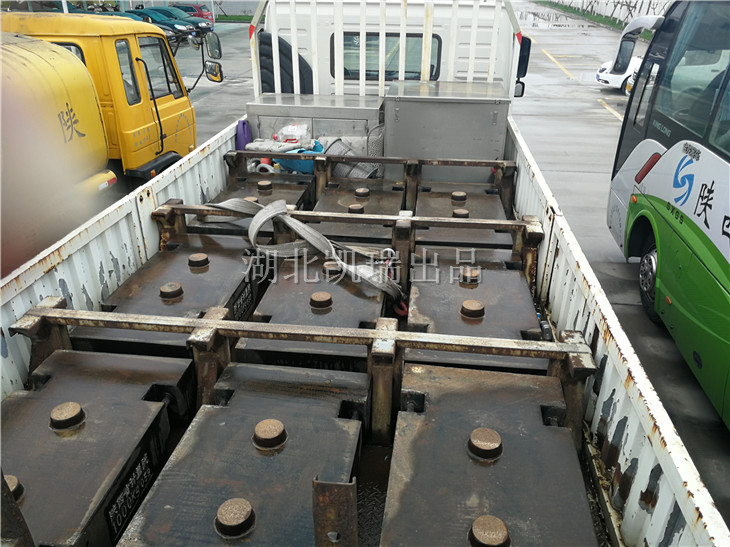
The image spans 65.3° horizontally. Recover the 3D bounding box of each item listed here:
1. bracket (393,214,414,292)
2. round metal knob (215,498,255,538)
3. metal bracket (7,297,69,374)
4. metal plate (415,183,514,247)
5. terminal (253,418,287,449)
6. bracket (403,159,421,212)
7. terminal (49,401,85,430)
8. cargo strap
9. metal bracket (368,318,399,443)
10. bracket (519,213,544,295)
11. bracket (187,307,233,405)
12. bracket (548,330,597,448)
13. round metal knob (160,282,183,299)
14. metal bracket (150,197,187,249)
[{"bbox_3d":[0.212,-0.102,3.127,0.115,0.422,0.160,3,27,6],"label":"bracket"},{"bbox_3d":[-0.357,0.673,1.573,0.105,0.040,0.105,0,27,0],"label":"round metal knob"},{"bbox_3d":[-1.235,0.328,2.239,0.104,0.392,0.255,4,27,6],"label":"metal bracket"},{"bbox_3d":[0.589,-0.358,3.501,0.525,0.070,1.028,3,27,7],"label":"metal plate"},{"bbox_3d":[-0.285,0.479,1.712,0.098,0.034,0.098,0,27,0],"label":"terminal"},{"bbox_3d":[0.338,-0.604,4.029,0.121,0.396,0.163,3,27,7],"label":"bracket"},{"bbox_3d":[-0.929,0.447,1.781,0.098,0.034,0.098,3,27,7],"label":"terminal"},{"bbox_3d":[-0.315,-0.167,2.943,1.130,0.310,0.380,10,28,19],"label":"cargo strap"},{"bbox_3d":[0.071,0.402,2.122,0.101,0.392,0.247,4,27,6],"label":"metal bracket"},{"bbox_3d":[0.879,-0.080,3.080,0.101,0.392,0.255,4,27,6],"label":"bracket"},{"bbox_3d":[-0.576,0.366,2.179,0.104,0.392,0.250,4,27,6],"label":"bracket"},{"bbox_3d":[0.705,0.424,1.968,0.121,0.396,0.224,3,27,7],"label":"bracket"},{"bbox_3d":[-0.928,0.084,2.735,0.105,0.040,0.105,0,27,0],"label":"round metal knob"},{"bbox_3d":[-1.075,-0.188,3.203,0.121,0.396,0.224,3,27,7],"label":"metal bracket"}]

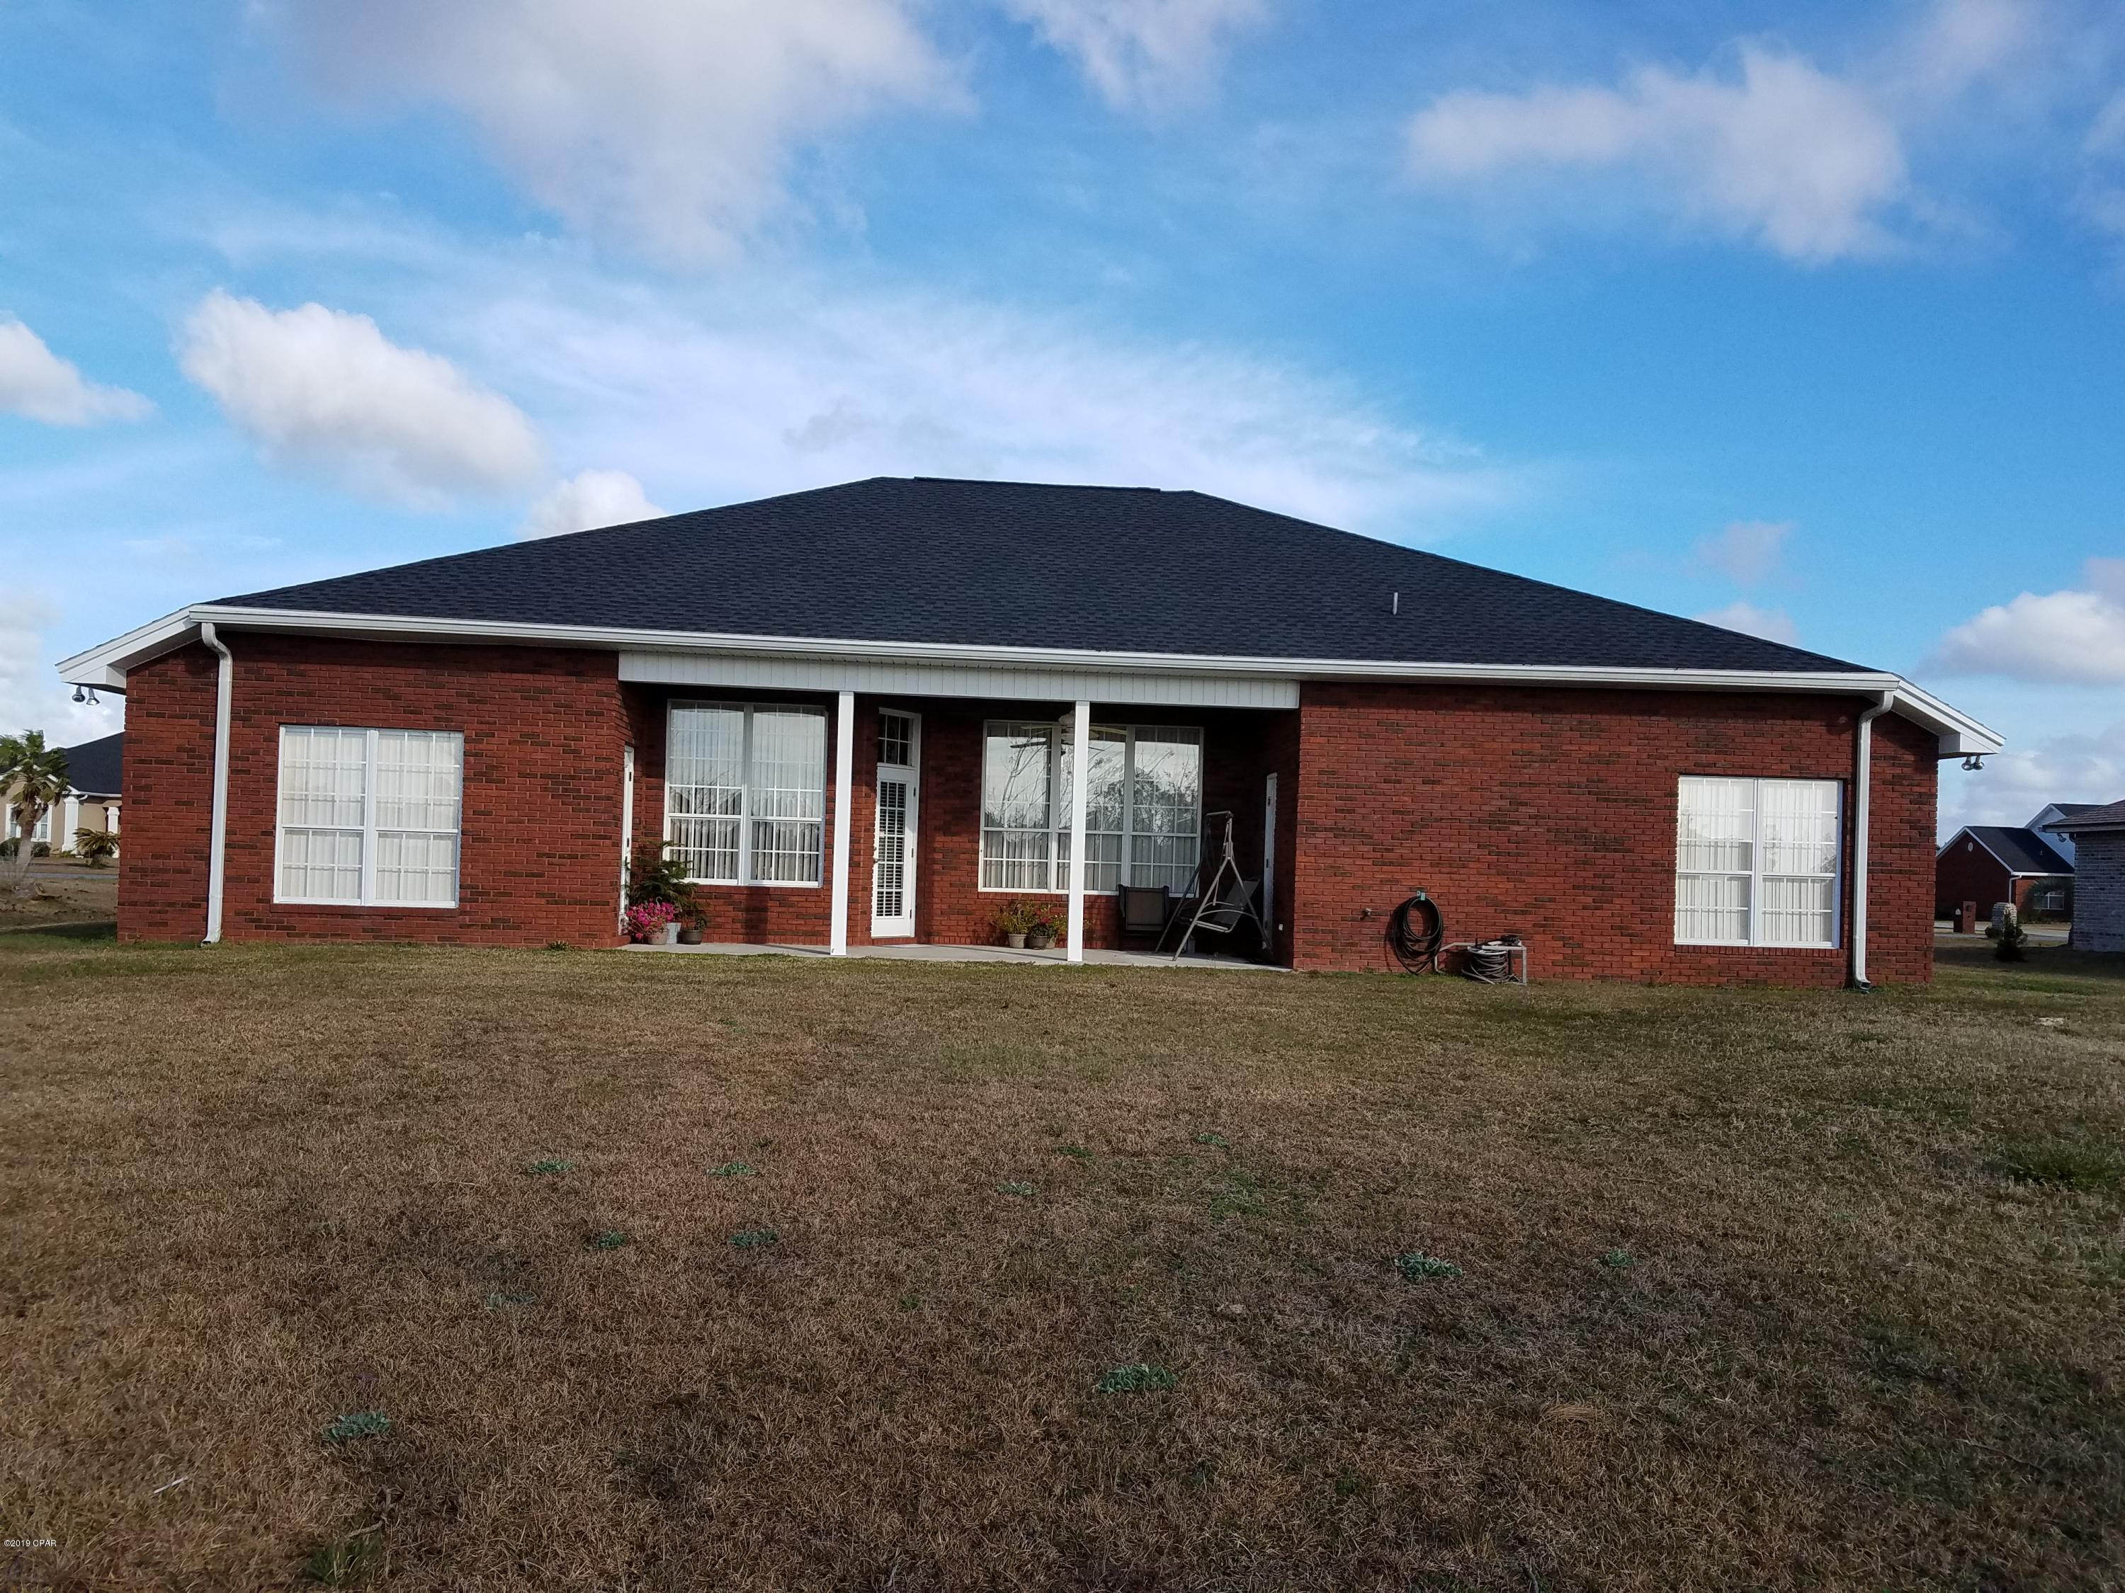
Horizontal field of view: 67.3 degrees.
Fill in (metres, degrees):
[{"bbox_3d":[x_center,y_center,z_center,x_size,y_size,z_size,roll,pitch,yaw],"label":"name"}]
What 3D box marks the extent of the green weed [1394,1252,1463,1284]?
[{"bbox_3d":[1.365,1.756,5.950,0.245,0.075,0.190,2,-2,0],"label":"green weed"}]

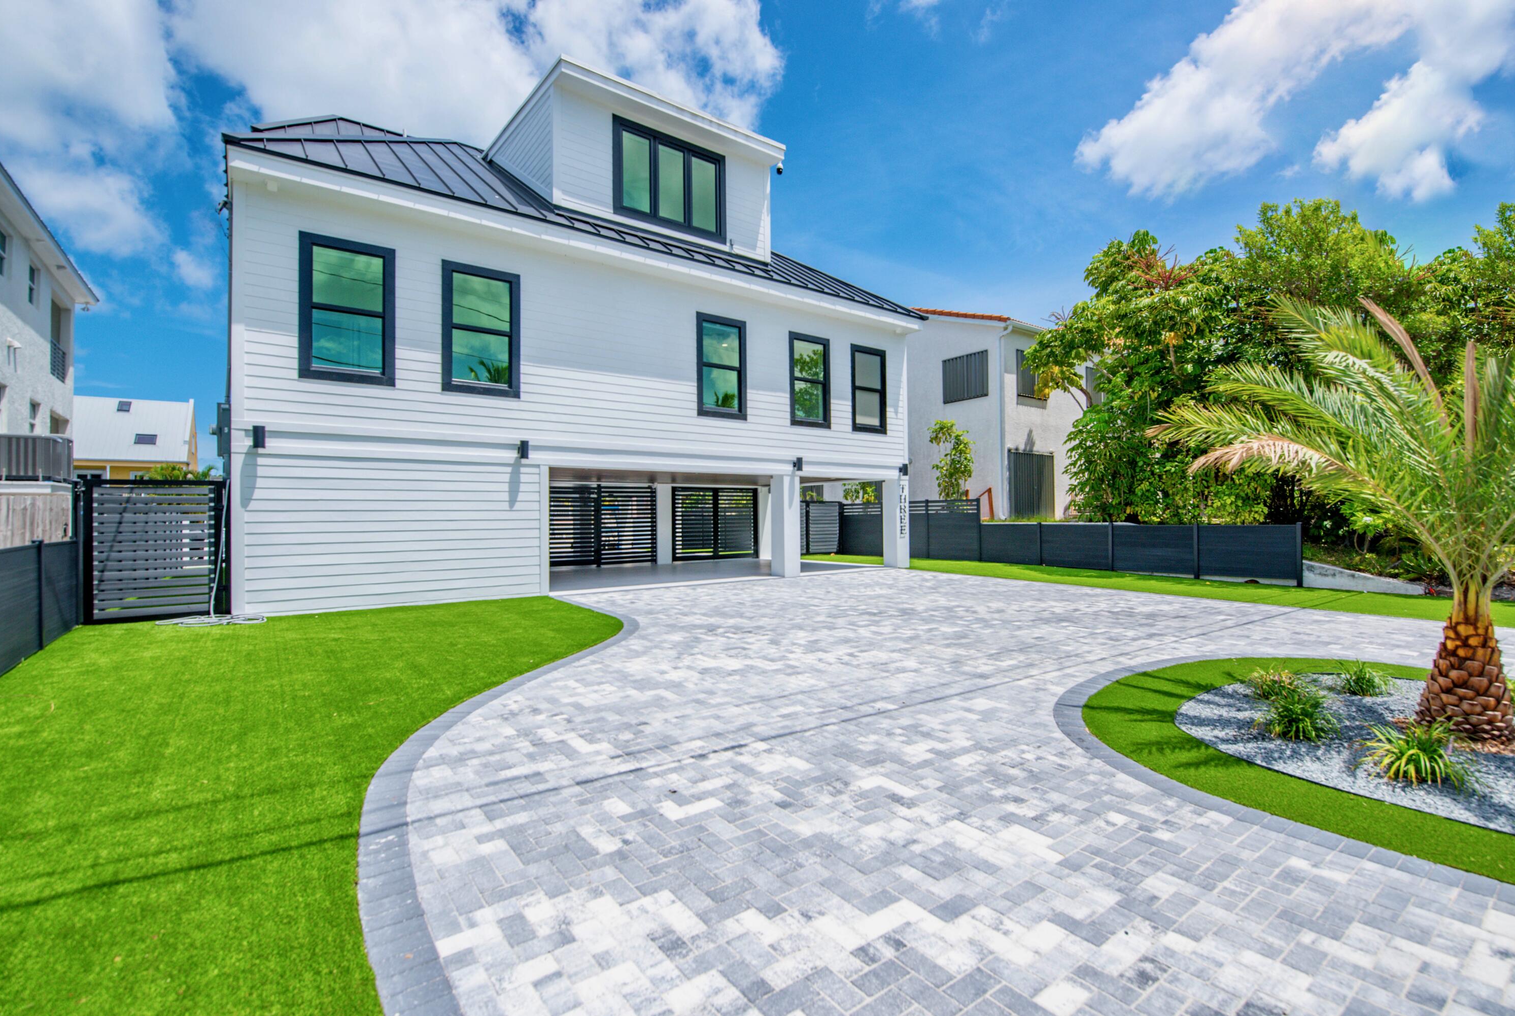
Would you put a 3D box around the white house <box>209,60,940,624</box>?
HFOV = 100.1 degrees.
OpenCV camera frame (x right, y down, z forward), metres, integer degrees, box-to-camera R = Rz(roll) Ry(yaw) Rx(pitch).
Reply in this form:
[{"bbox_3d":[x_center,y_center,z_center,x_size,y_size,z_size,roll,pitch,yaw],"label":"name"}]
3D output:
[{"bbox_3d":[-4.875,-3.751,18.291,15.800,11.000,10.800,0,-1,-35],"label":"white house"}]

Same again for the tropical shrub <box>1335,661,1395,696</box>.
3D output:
[{"bbox_3d":[4.920,1.360,5.140,0.430,0.300,0.430,0,-1,-35],"label":"tropical shrub"}]

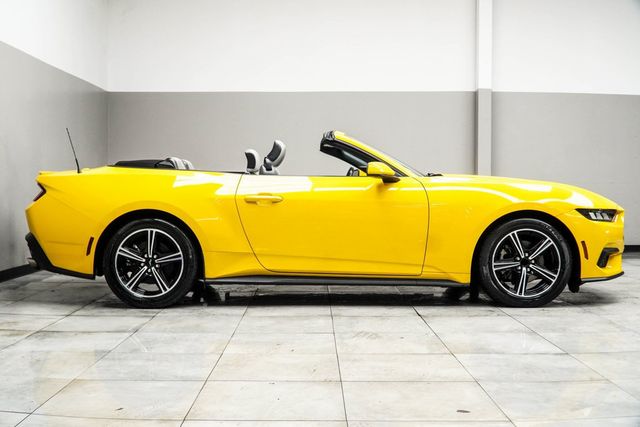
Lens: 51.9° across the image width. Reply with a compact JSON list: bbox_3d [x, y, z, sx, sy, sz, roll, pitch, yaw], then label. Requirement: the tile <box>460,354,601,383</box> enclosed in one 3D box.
[{"bbox_3d":[0.999,0.755,3.218,0.600,0.010,0.530,0,2,0],"label":"tile"}]

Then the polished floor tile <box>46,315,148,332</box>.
[{"bbox_3d":[-1.413,0.708,4.203,0.600,0.010,0.530,0,2,0],"label":"polished floor tile"}]

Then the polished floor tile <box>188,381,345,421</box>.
[{"bbox_3d":[-0.200,0.763,2.683,0.598,0.012,0.519,0,2,0],"label":"polished floor tile"}]

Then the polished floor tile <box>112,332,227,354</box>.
[{"bbox_3d":[-0.817,0.738,3.741,0.608,0.010,0.525,0,2,0],"label":"polished floor tile"}]

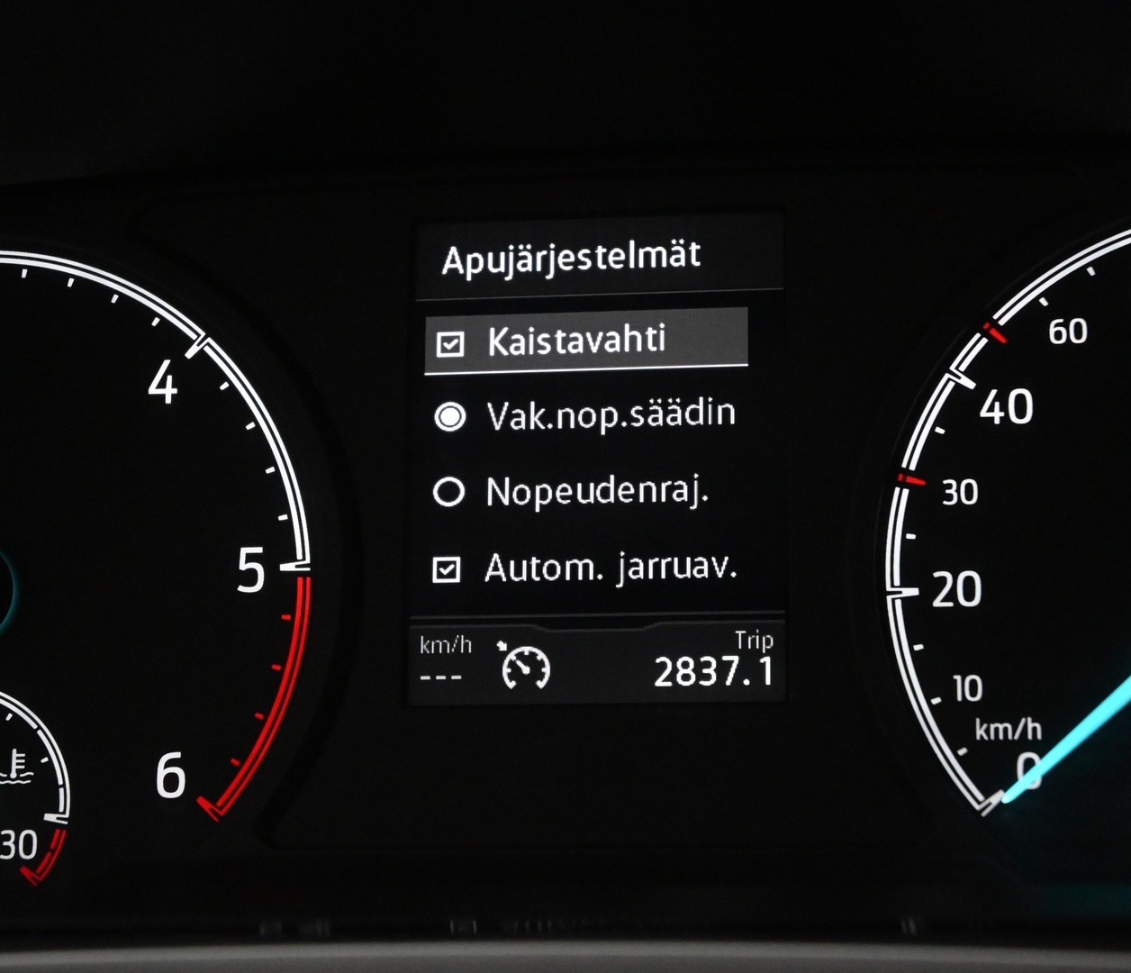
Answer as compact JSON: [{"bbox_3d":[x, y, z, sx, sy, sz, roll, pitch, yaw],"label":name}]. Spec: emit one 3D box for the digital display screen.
[{"bbox_3d":[0.006,-0.004,0.517,0.064,0.084,0.008,-1,-12,9],"label":"digital display screen"}]

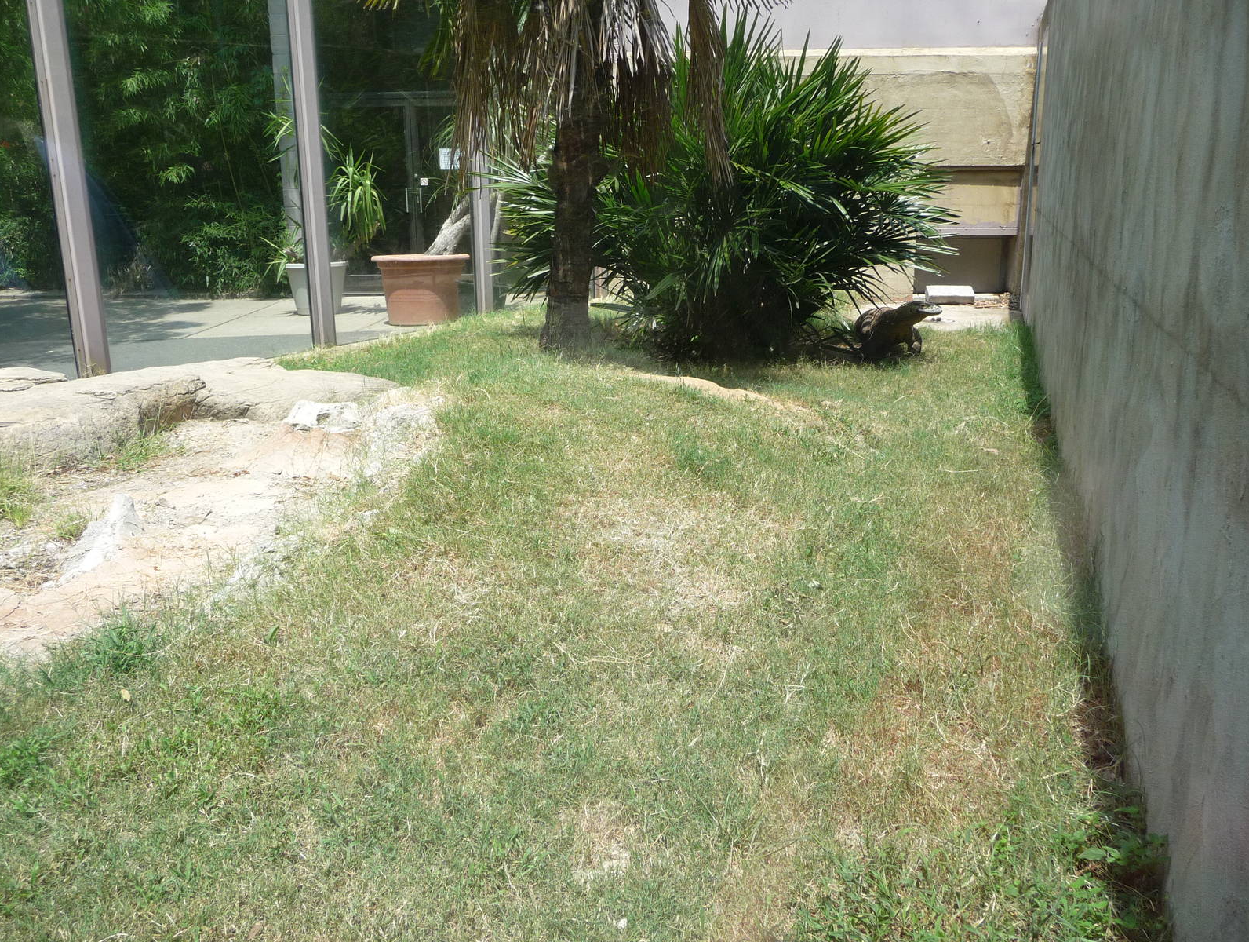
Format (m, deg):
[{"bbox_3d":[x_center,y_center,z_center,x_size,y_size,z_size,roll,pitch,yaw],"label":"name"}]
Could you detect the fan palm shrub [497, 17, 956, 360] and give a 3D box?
[{"bbox_3d":[0.800,-2.220,9.150,3.500,2.500,3.100,1,15,5],"label":"fan palm shrub"}]

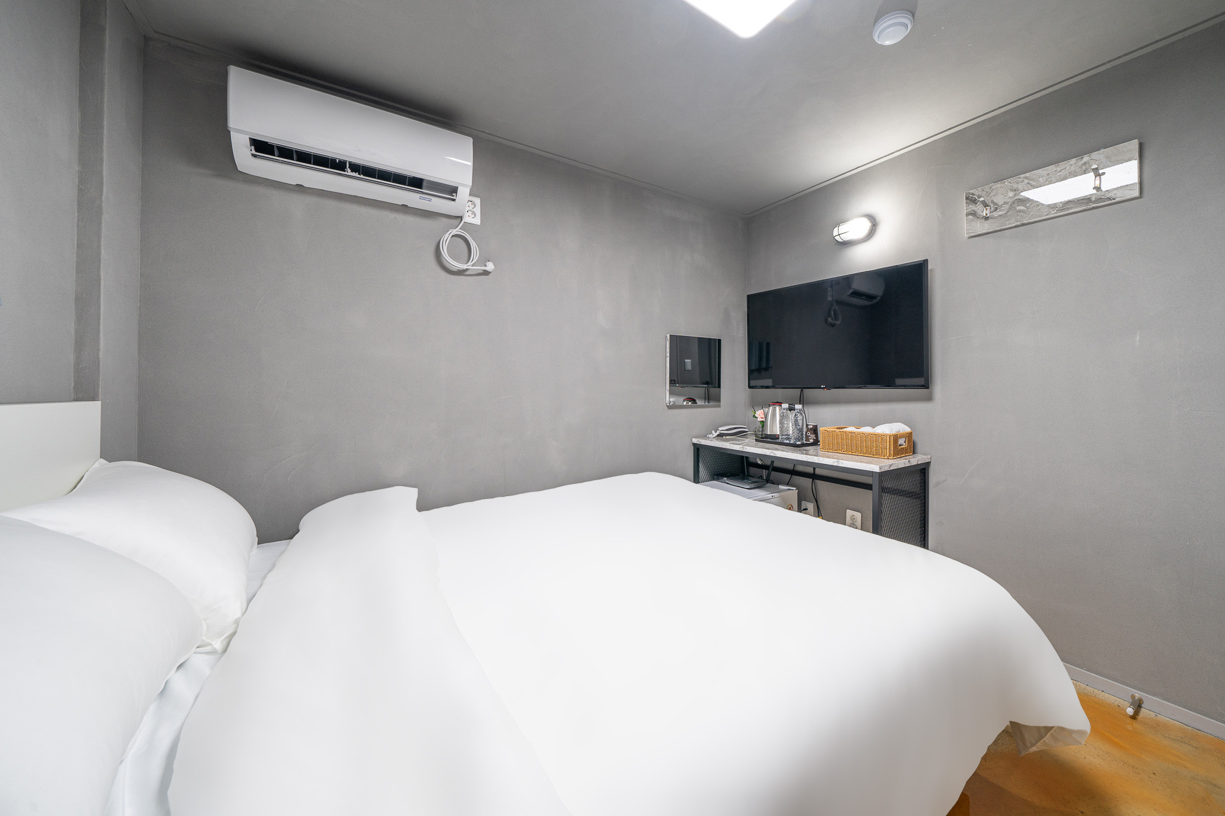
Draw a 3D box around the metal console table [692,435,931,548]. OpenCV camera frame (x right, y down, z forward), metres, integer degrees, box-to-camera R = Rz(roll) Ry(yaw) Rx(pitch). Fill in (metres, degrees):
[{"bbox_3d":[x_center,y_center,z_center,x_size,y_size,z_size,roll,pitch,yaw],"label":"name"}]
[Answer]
[{"bbox_3d":[0.967,0.596,2.167,0.499,0.783,1.014,-1,2,-34],"label":"metal console table"}]

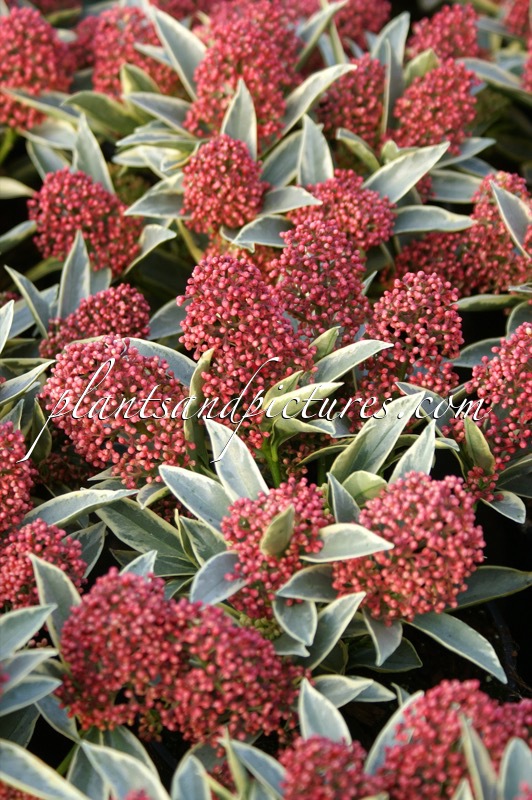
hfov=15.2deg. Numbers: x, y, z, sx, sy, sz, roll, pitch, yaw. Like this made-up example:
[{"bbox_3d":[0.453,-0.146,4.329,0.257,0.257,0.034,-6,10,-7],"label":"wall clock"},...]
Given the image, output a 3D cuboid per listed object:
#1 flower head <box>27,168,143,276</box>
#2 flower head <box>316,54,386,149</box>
[{"bbox_3d":[-0.108,-0.106,1.190,0.067,0.061,0.062,0,36,0],"label":"flower head"},{"bbox_3d":[0.057,-0.196,1.310,0.049,0.062,0.049,0,36,0],"label":"flower head"}]

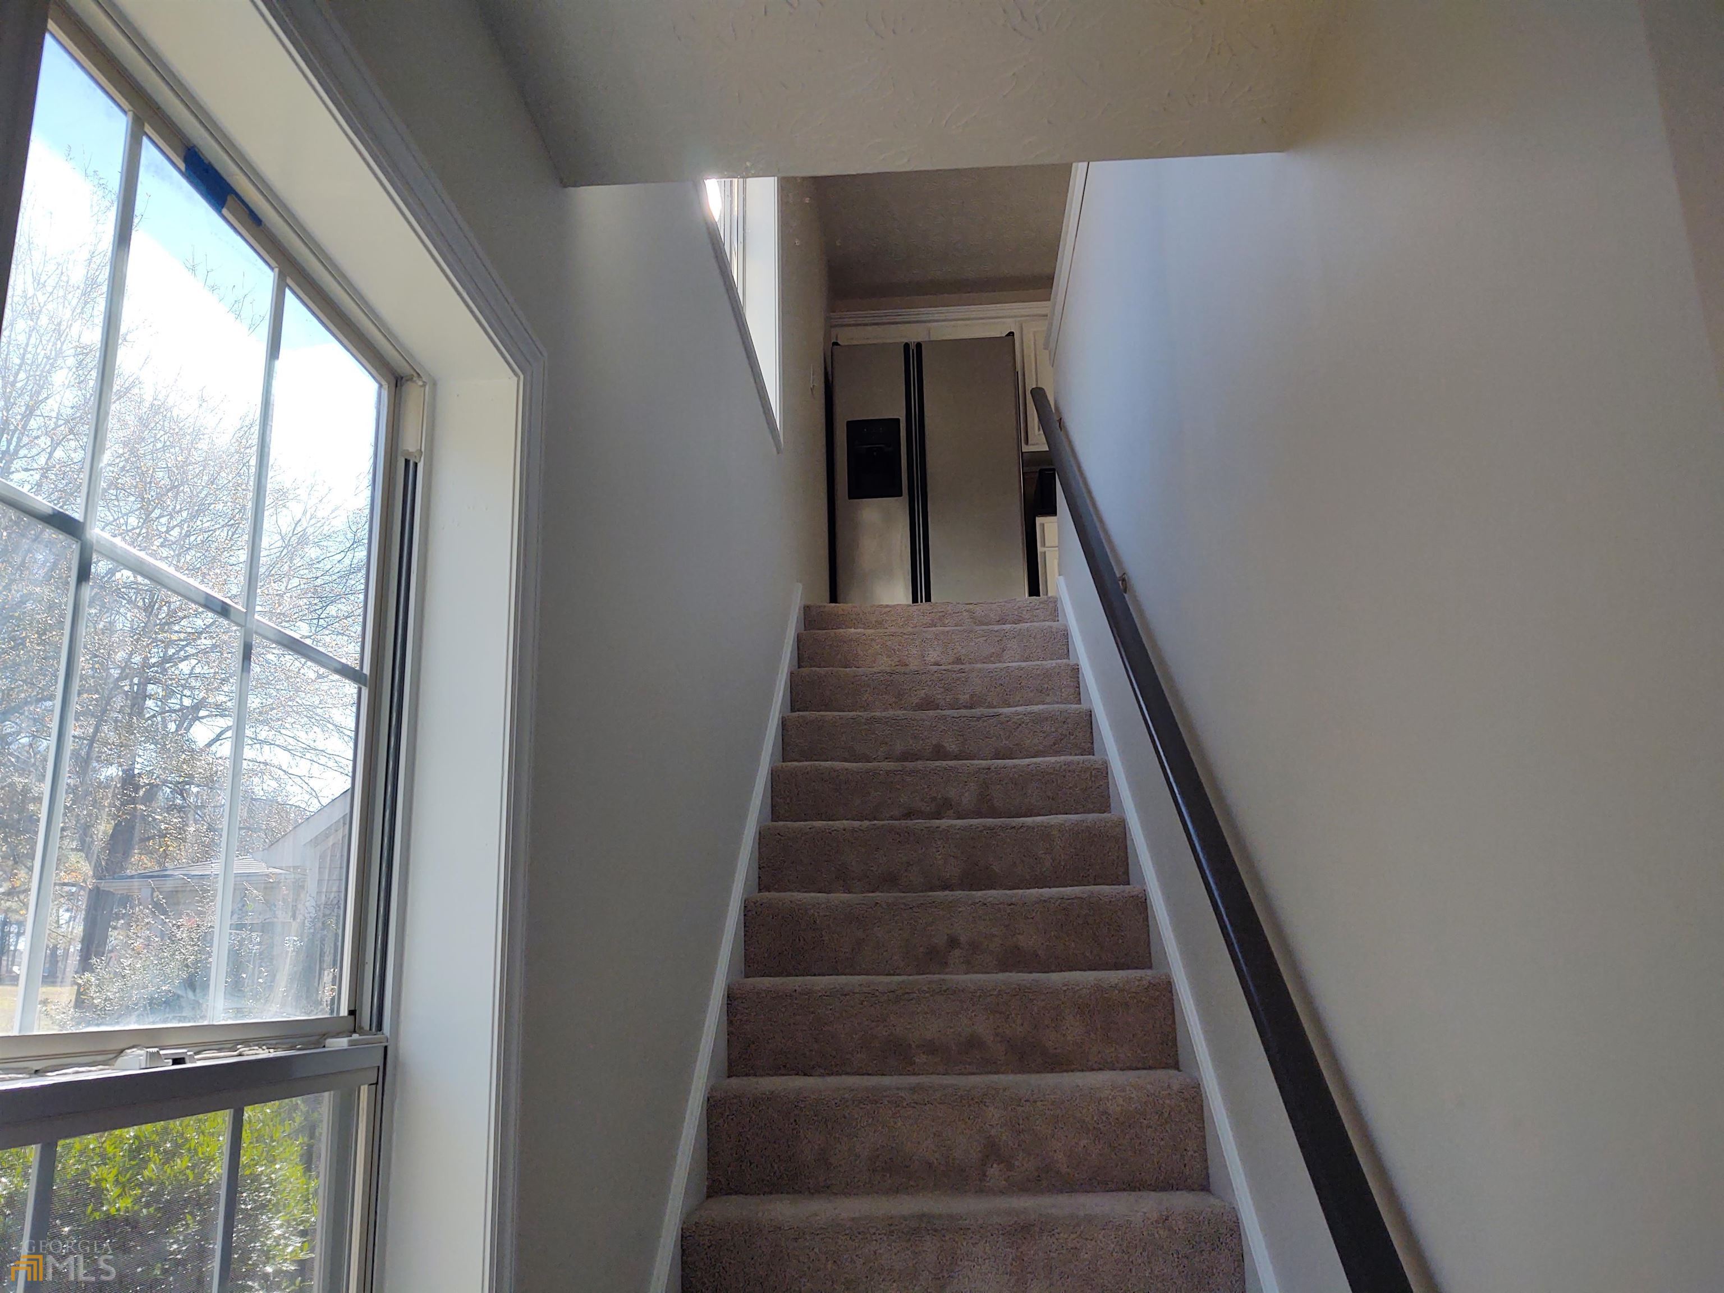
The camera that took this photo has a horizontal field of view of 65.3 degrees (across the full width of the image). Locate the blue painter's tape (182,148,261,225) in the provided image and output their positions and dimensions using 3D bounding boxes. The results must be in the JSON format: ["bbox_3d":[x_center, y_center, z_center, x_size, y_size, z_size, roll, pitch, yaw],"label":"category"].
[{"bbox_3d":[-0.564,-0.396,1.188,0.008,0.032,0.124,-2,-14,3],"label":"blue painter's tape"}]

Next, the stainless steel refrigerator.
[{"bbox_3d":[0.345,-0.584,6.895,0.911,1.775,0.810,-2,-14,3],"label":"stainless steel refrigerator"}]

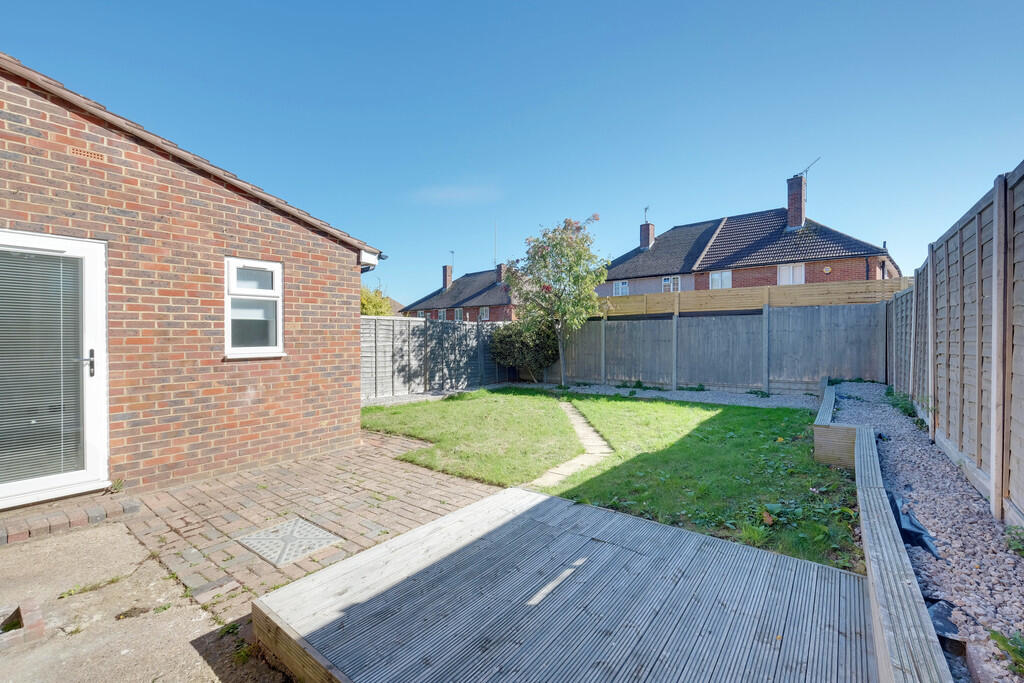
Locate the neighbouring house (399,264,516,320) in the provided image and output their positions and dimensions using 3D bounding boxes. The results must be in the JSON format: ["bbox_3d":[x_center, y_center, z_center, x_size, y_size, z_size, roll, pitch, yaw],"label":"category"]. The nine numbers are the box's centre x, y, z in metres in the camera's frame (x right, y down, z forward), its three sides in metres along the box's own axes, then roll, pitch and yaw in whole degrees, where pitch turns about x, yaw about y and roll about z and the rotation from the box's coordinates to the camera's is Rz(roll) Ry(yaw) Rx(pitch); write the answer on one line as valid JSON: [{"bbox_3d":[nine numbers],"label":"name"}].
[{"bbox_3d":[-2.030,-2.320,36.600,13.800,8.800,9.200,1,1,43],"label":"neighbouring house"}]

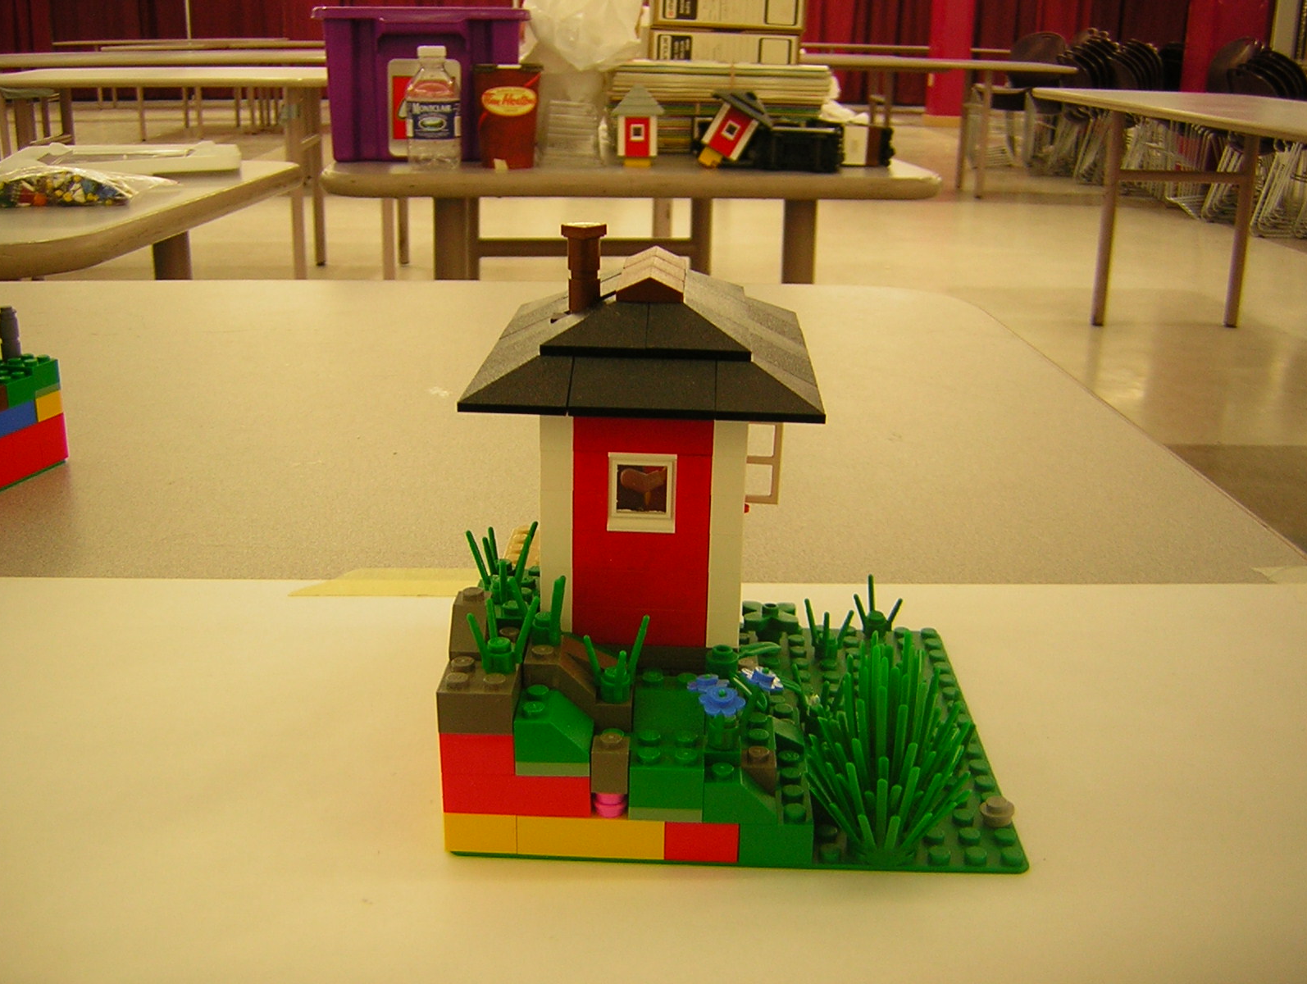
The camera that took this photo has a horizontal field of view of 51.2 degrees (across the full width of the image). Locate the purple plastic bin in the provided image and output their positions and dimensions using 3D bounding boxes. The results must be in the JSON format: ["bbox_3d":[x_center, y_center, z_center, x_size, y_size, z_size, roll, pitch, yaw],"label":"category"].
[{"bbox_3d":[-0.298,-0.553,1.831,0.259,0.187,0.370,-1,19,-6],"label":"purple plastic bin"}]

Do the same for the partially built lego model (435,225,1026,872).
[{"bbox_3d":[0.022,-0.002,0.345,0.128,0.128,0.144,2,18,1],"label":"partially built lego model"}]

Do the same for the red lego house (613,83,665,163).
[{"bbox_3d":[-0.019,-0.452,1.684,0.065,0.098,0.065,0,19,-3],"label":"red lego house"}]

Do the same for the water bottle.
[{"bbox_3d":[-0.260,-0.461,1.630,0.064,0.140,0.064,1,19,0],"label":"water bottle"}]

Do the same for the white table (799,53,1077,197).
[{"bbox_3d":[1.380,-2.198,8.251,2.050,0.740,0.760,1,19,0],"label":"white table"}]

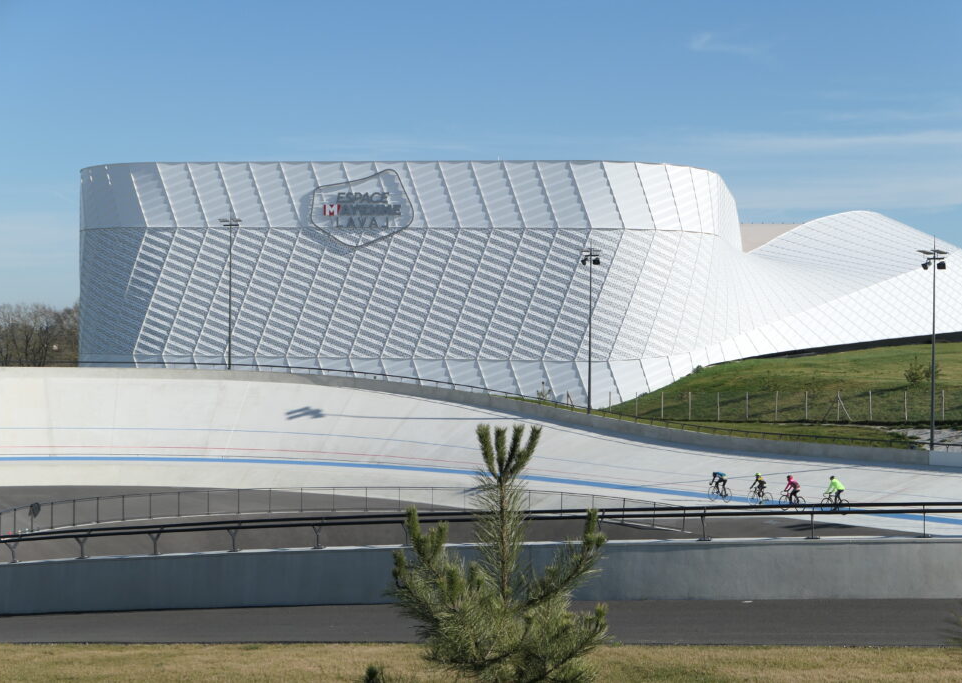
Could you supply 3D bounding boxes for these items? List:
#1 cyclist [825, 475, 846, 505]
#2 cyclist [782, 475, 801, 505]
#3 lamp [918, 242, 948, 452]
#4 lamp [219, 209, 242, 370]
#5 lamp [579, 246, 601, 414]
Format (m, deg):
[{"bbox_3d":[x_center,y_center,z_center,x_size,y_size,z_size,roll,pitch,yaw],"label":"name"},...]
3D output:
[{"bbox_3d":[15.647,6.696,90.400,0.500,1.500,0.850,0,1,-43],"label":"cyclist"},{"bbox_3d":[13.873,6.709,91.300,0.500,1.500,0.800,0,1,-43],"label":"cyclist"},{"bbox_3d":[21.551,0.190,97.500,0.900,10.200,1.400,0,1,-43],"label":"lamp"},{"bbox_3d":[-15.117,-3.048,123.600,1.400,10.000,0.800,1,1,7],"label":"lamp"},{"bbox_3d":[6.100,-0.641,114.200,1.400,9.700,0.800,2,1,42],"label":"lamp"}]

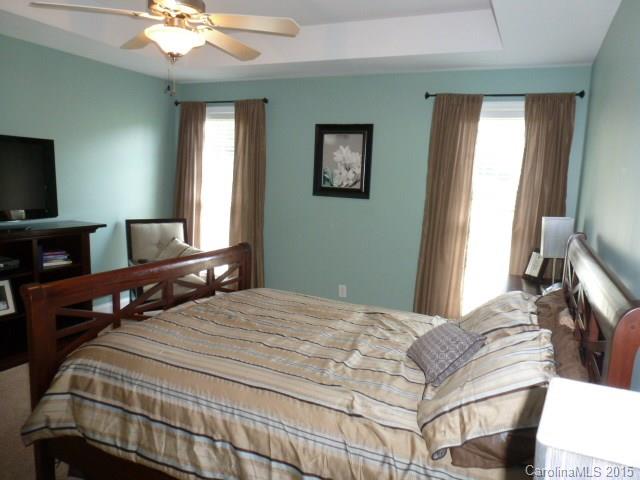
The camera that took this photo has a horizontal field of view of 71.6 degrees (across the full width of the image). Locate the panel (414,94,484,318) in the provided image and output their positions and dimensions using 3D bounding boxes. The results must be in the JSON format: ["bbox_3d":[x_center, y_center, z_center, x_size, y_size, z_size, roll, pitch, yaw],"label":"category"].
[{"bbox_3d":[1.074,-0.139,3.773,0.405,2.131,0.100,7,9,25],"label":"panel"}]

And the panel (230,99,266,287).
[{"bbox_3d":[-0.763,-0.370,4.644,0.447,2.139,0.100,7,9,25],"label":"panel"}]

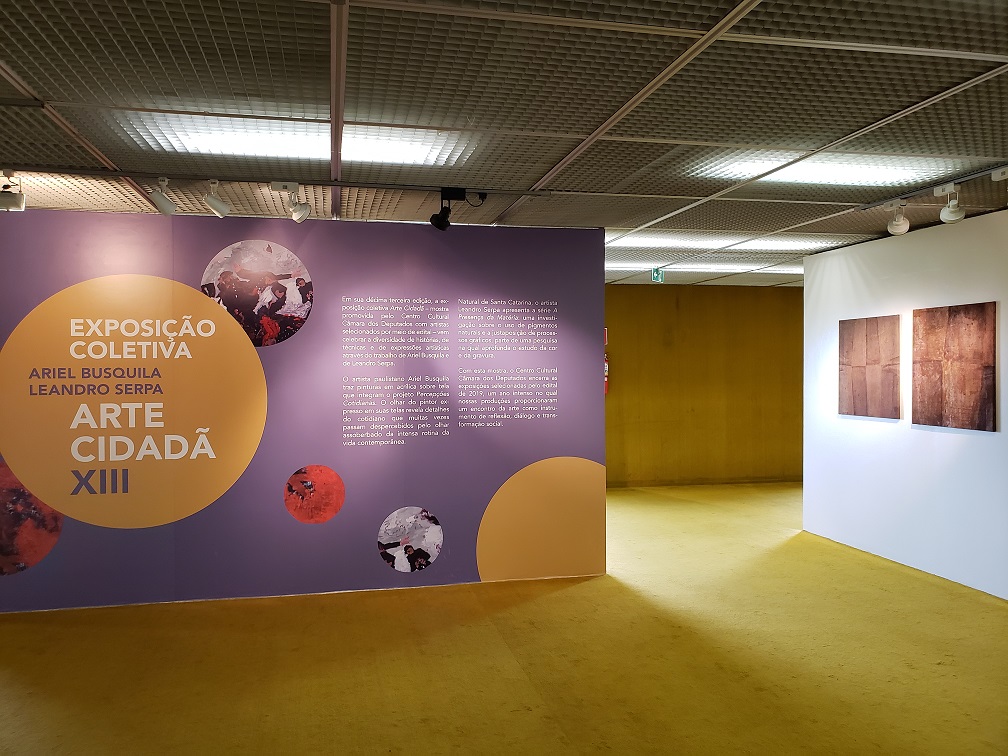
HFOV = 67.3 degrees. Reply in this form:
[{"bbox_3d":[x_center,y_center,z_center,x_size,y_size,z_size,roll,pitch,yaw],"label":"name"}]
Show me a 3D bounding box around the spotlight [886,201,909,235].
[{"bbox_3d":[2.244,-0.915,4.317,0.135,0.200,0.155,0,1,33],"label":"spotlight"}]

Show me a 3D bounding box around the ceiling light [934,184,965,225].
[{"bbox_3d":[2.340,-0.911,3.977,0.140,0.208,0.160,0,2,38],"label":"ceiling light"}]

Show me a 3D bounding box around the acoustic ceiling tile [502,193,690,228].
[{"bbox_3d":[0.552,-1.044,4.710,1.035,0.040,1.012,-1,1,-12],"label":"acoustic ceiling tile"}]

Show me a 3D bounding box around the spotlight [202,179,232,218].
[{"bbox_3d":[-1.436,-0.892,3.774,0.090,0.190,0.145,0,1,20],"label":"spotlight"}]

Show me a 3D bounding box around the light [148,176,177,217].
[{"bbox_3d":[-1.675,-0.890,3.724,0.090,0.190,0.145,0,1,12],"label":"light"}]

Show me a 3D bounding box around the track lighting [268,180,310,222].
[{"bbox_3d":[-1.090,-0.894,3.848,0.170,0.205,0.155,0,1,14],"label":"track lighting"}]

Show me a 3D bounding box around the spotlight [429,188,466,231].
[{"bbox_3d":[-0.301,-0.900,4.032,0.160,0.222,0.160,-1,1,-30],"label":"spotlight"}]

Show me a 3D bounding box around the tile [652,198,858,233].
[{"bbox_3d":[1.569,-1.056,4.931,1.035,0.040,1.012,-1,1,-12],"label":"tile"}]

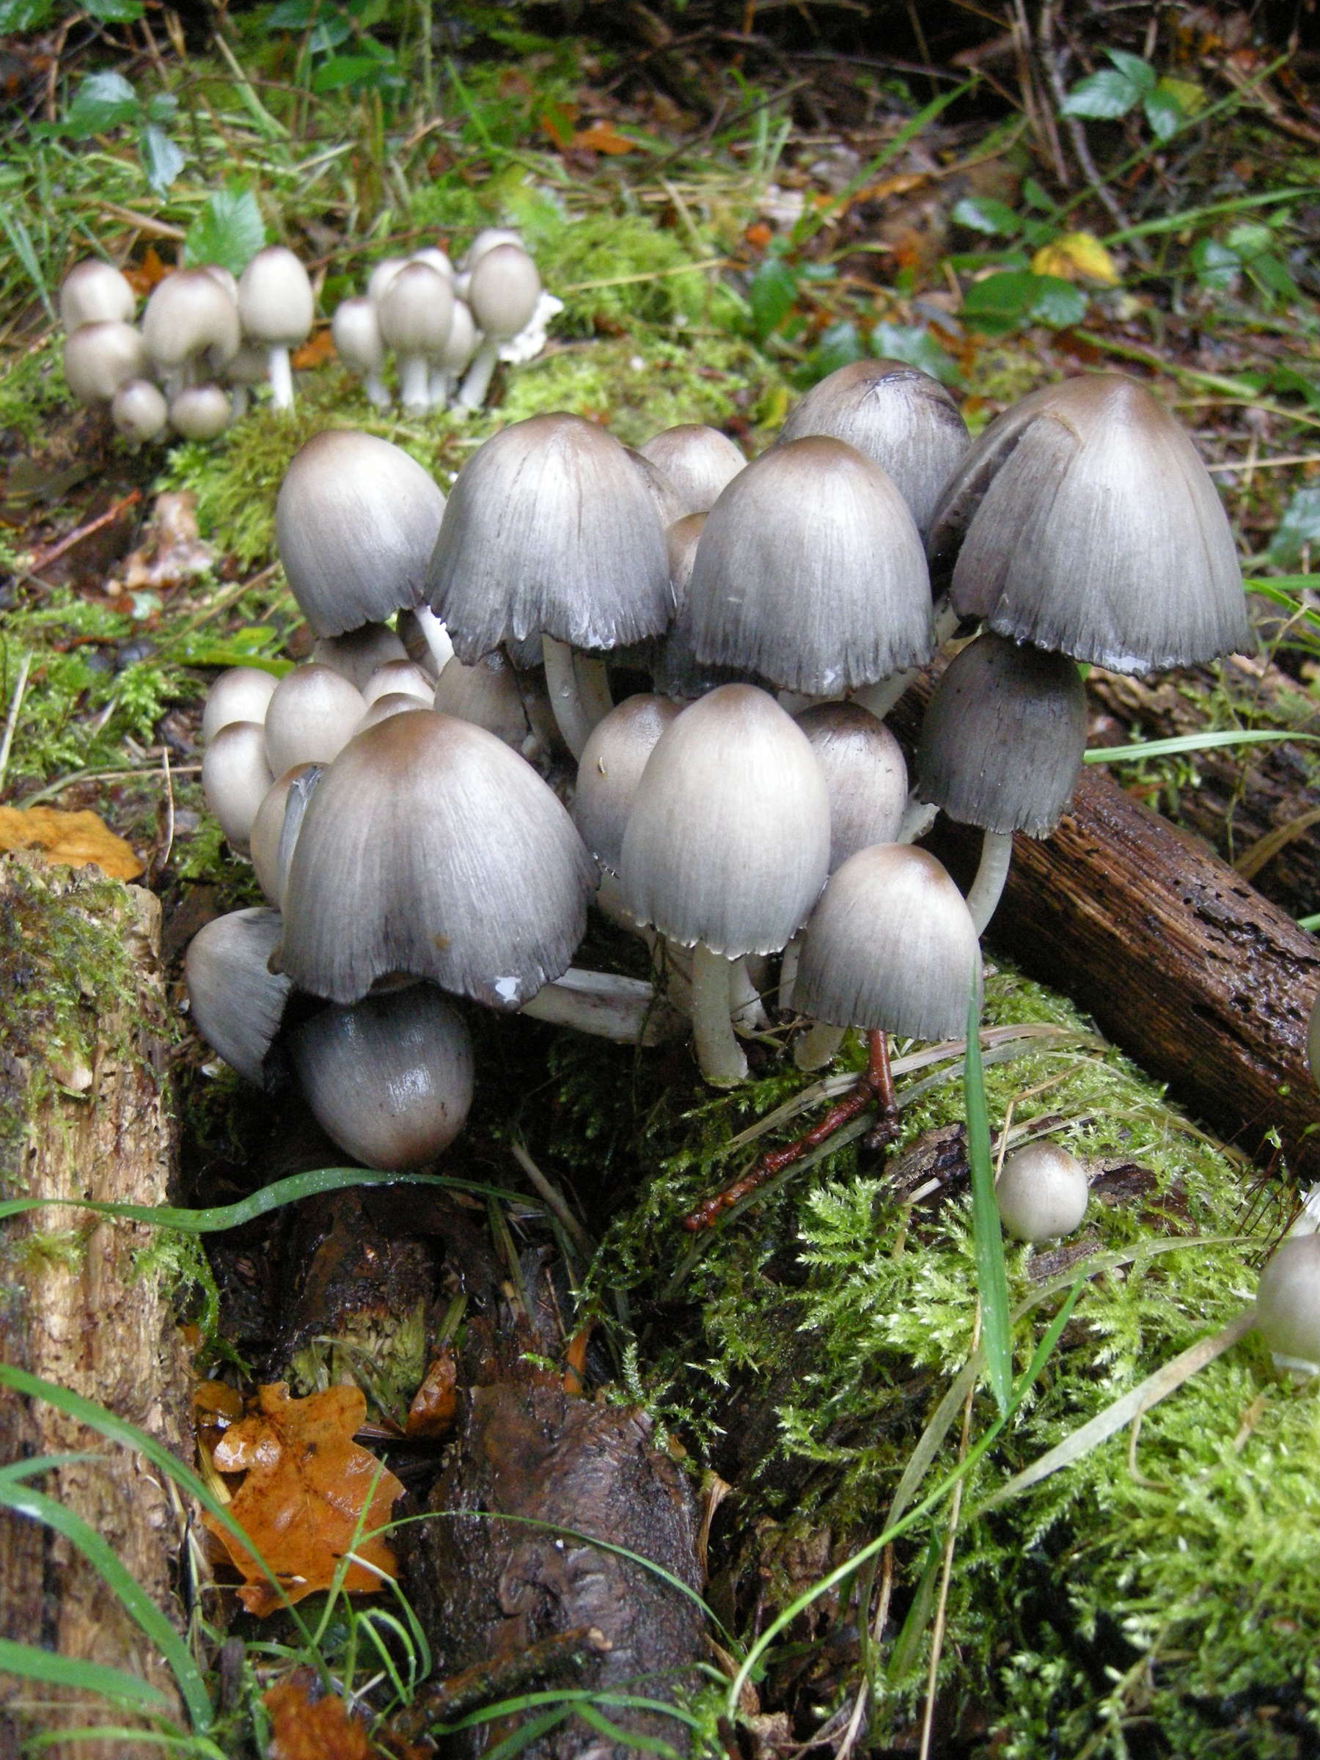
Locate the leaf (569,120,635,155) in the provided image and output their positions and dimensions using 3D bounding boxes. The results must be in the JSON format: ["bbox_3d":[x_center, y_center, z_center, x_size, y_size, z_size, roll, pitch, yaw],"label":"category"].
[{"bbox_3d":[-0.041,-0.522,1.250,0.046,0.019,0.038,0,32,0],"label":"leaf"}]

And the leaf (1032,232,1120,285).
[{"bbox_3d":[0.240,-0.360,1.030,0.051,0.021,0.040,0,32,0],"label":"leaf"}]

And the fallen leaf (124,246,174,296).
[{"bbox_3d":[-0.264,-0.315,0.920,0.028,0.023,0.024,0,32,0],"label":"fallen leaf"}]

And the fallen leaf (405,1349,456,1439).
[{"bbox_3d":[-0.053,0.120,0.415,0.012,0.018,0.012,0,32,0],"label":"fallen leaf"}]

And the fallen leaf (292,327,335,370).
[{"bbox_3d":[-0.155,-0.239,0.800,0.023,0.015,0.023,0,32,0],"label":"fallen leaf"}]

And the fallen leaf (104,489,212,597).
[{"bbox_3d":[-0.177,-0.119,0.630,0.035,0.025,0.034,0,32,0],"label":"fallen leaf"}]

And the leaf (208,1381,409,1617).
[{"bbox_3d":[-0.081,0.138,0.400,0.044,0.014,0.055,-6,33,-10],"label":"leaf"}]

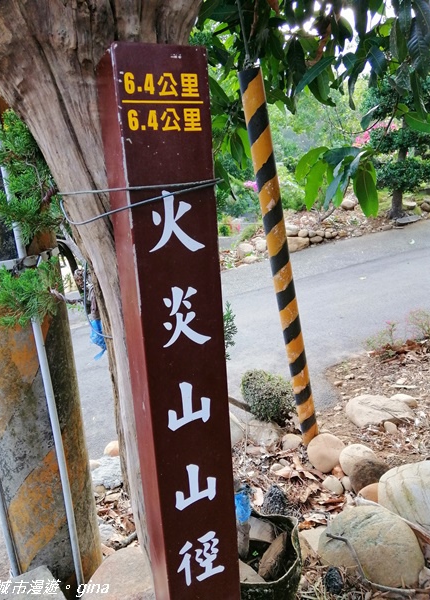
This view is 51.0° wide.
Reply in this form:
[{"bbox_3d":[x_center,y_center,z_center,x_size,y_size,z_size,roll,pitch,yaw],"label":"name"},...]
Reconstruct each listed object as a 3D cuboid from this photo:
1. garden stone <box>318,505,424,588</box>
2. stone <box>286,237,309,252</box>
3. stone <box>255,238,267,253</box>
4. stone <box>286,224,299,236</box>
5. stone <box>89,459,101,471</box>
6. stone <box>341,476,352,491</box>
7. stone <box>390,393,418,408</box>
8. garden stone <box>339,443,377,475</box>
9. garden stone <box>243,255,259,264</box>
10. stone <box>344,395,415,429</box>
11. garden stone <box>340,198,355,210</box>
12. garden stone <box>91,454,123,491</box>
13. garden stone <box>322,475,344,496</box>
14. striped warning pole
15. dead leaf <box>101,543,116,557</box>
[{"bbox_3d":[0.562,0.885,1.619,0.380,0.240,0.300,0,13,19],"label":"garden stone"},{"bbox_3d":[1.351,-0.911,7.469,0.420,0.240,0.280,-2,12,10],"label":"stone"},{"bbox_3d":[0.842,-1.001,8.200,0.250,0.220,0.220,-2,15,6],"label":"stone"},{"bbox_3d":[1.503,-1.351,8.800,0.260,0.200,0.230,-1,15,10],"label":"stone"},{"bbox_3d":[-0.655,0.878,2.392,0.110,0.080,0.100,-8,13,-18],"label":"stone"},{"bbox_3d":[0.620,0.861,2.115,0.062,0.055,0.060,0,12,16],"label":"stone"},{"bbox_3d":[1.020,0.552,2.453,0.165,0.085,0.130,1,13,23],"label":"stone"},{"bbox_3d":[0.702,0.790,2.227,0.185,0.145,0.170,0,13,17],"label":"garden stone"},{"bbox_3d":[0.614,-0.701,7.800,0.290,0.160,0.220,-2,15,5],"label":"garden stone"},{"bbox_3d":[0.854,0.579,2.339,0.350,0.155,0.260,1,12,20],"label":"stone"},{"bbox_3d":[3.246,-2.319,11.000,0.360,0.260,0.300,1,15,16],"label":"garden stone"},{"bbox_3d":[-0.550,0.878,2.295,0.220,0.140,0.170,-7,12,-16],"label":"garden stone"},{"bbox_3d":[0.552,0.860,2.101,0.100,0.075,0.090,-1,12,14],"label":"garden stone"},{"bbox_3d":[0.338,-0.033,2.120,0.090,1.915,0.090,-9,27,9],"label":"striped warning pole"},{"bbox_3d":[-0.432,1.015,1.830,0.075,0.020,0.055,-8,15,-17],"label":"dead leaf"}]

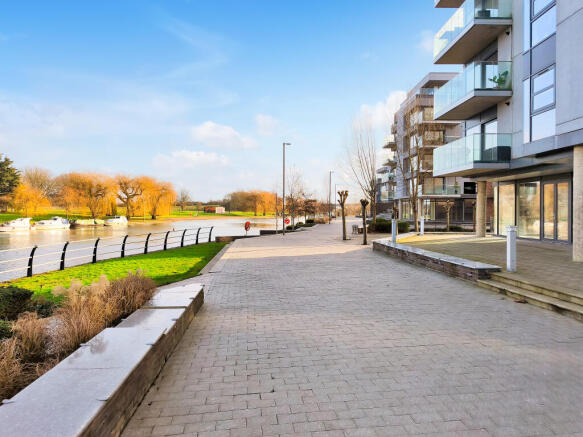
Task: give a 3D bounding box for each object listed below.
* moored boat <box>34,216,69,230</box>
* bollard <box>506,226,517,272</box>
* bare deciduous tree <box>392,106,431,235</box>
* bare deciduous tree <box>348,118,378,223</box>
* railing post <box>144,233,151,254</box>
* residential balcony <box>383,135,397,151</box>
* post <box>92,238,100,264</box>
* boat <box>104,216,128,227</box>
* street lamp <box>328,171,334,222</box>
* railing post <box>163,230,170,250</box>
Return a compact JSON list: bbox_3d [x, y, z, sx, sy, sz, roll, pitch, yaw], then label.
[{"bbox_3d":[-40.195,0.806,65.000,2.200,2.200,5.800,1,1,25],"label":"moored boat"},{"bbox_3d":[5.008,0.700,8.800,0.220,1.040,0.220,0,1,11],"label":"bollard"},{"bbox_3d":[8.592,-3.479,27.500,3.000,9.000,3.000,0,1,0],"label":"bare deciduous tree"},{"bbox_3d":[6.042,-3.608,32.500,3.100,9.100,3.100,0,1,0],"label":"bare deciduous tree"},{"bbox_3d":[-7.606,1.356,20.600,0.300,1.070,0.080,0,1,14],"label":"railing post"},{"bbox_3d":[16.198,-12.370,62.300,1.700,1.400,4.600,0,1,5],"label":"residential balcony"},{"bbox_3d":[-8.559,1.427,17.000,0.300,1.070,0.080,0,1,14],"label":"post"},{"bbox_3d":[-36.044,0.578,80.000,2.000,2.100,5.200,1,1,25],"label":"boat"},{"bbox_3d":[4.463,-2.354,43.000,0.550,5.800,0.220,0,1,14],"label":"street lamp"},{"bbox_3d":[-7.204,1.301,22.500,0.300,1.070,0.080,0,1,14],"label":"railing post"}]

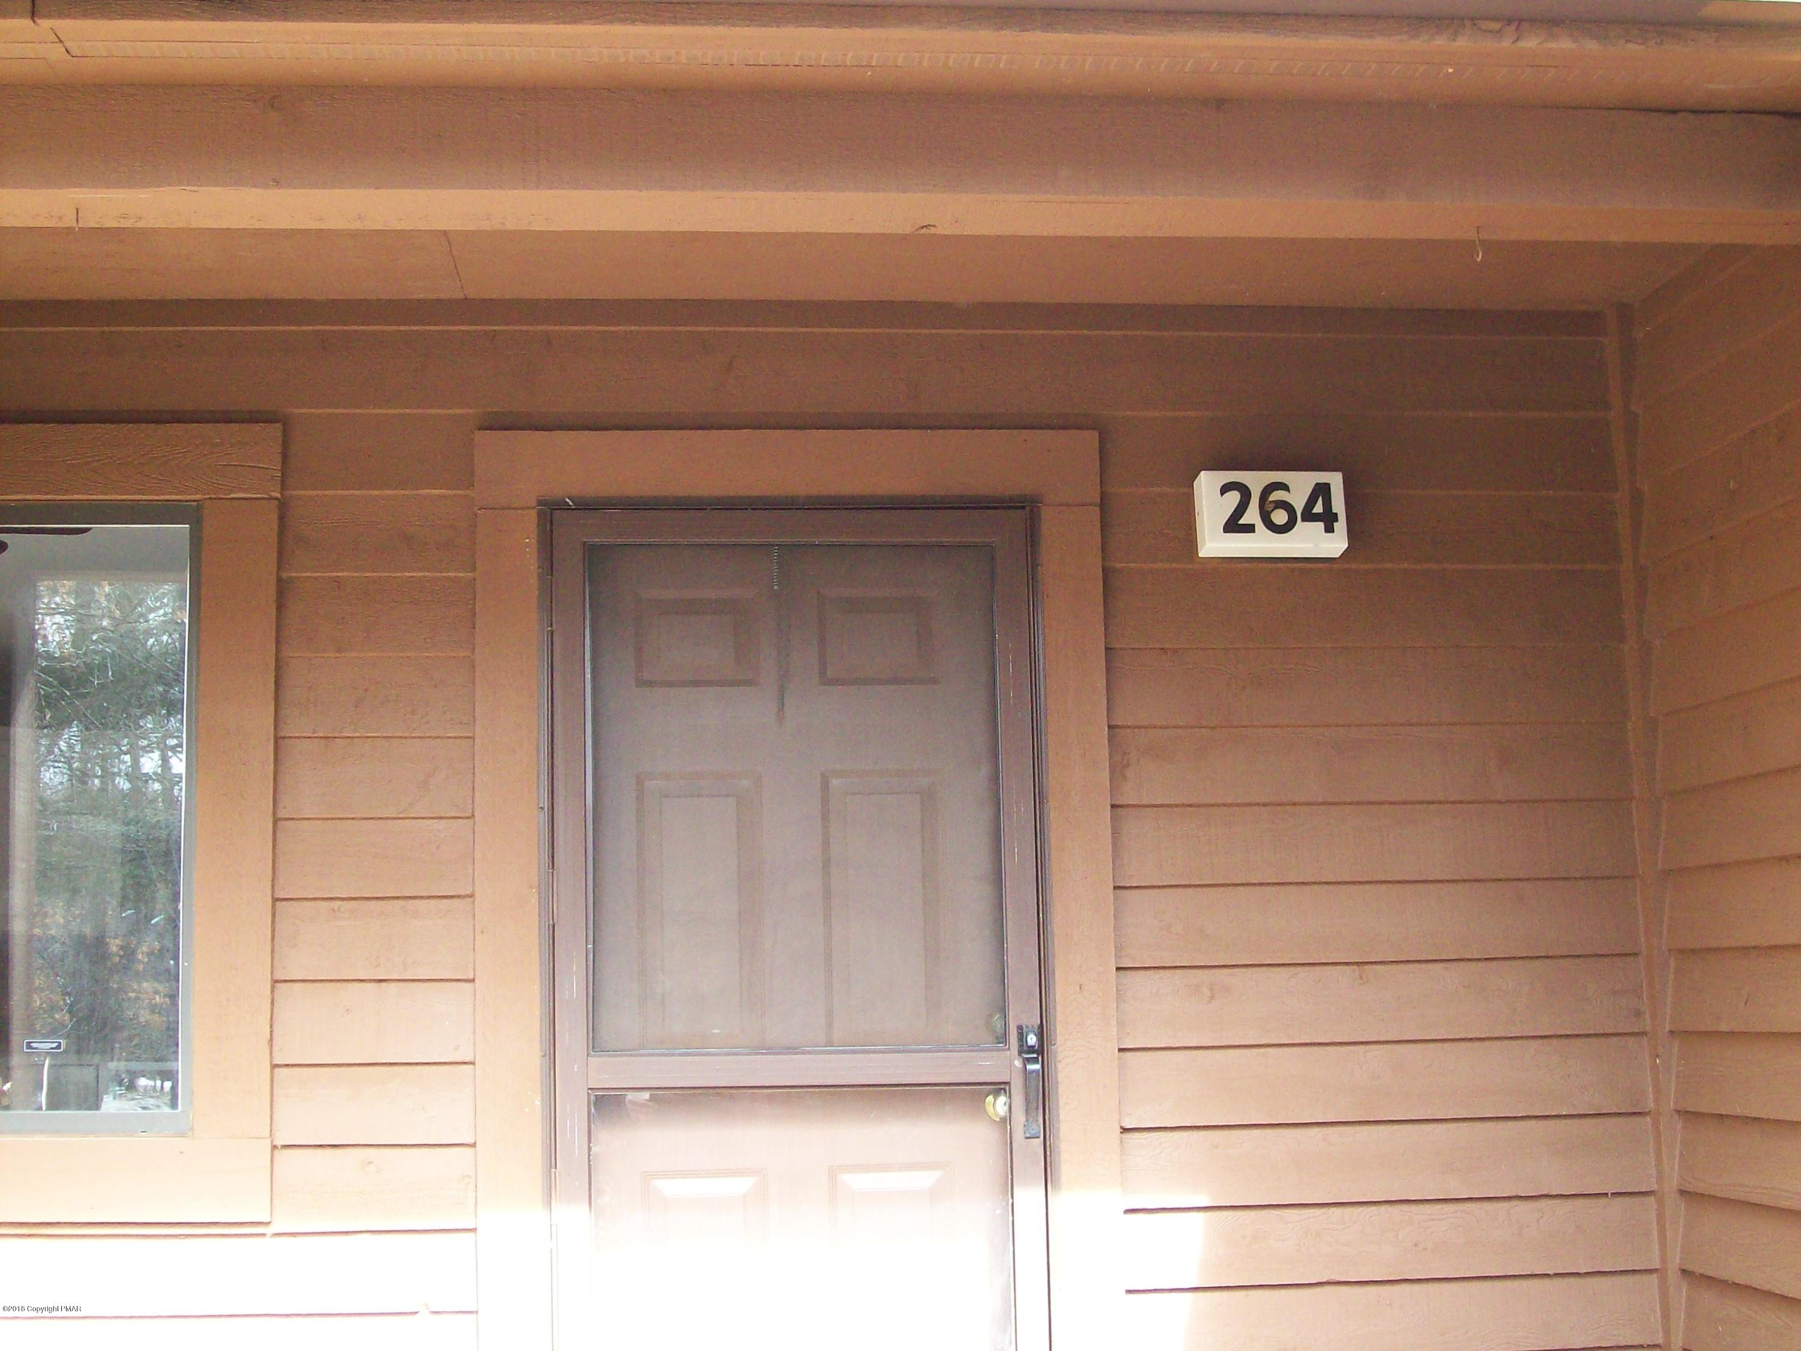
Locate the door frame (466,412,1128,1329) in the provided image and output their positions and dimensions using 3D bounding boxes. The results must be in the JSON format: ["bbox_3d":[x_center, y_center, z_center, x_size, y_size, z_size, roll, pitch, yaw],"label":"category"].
[{"bbox_3d":[-0.187,0.642,4.316,1.166,2.202,0.130,0,-7,-6],"label":"door frame"}]

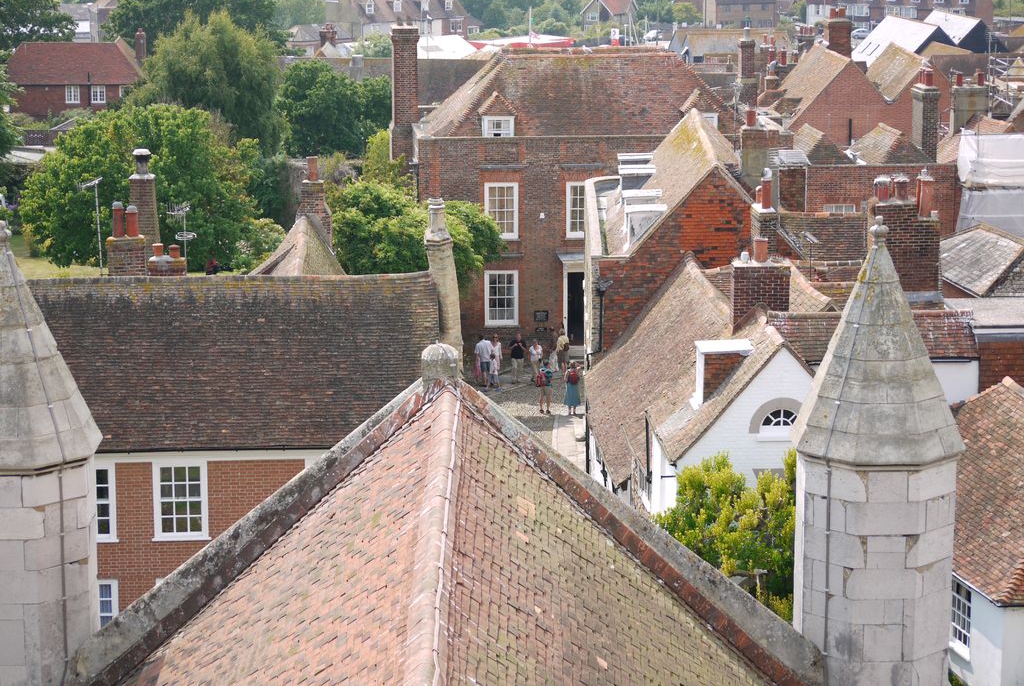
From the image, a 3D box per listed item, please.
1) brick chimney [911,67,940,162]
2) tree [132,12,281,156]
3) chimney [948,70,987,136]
[{"bbox_3d":[14.828,-8.183,95.623,0.600,3.418,1.550,-1,11,-7],"label":"brick chimney"},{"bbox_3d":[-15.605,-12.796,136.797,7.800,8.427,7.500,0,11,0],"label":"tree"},{"bbox_3d":[20.105,-10.569,117.000,1.600,2.900,1.000,0,11,0],"label":"chimney"}]

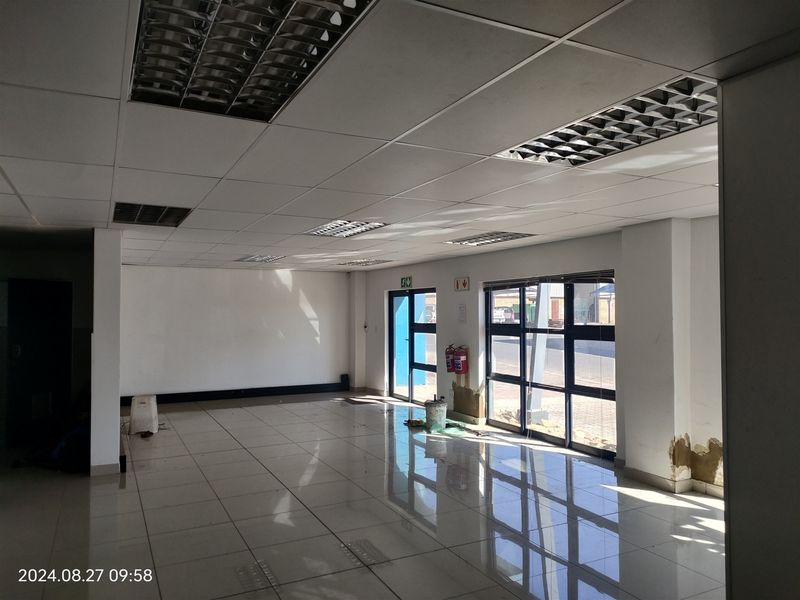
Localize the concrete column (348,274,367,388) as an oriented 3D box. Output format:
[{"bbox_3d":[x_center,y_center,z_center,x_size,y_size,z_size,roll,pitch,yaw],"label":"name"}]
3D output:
[{"bbox_3d":[-0.858,0.649,12.967,0.250,2.450,0.300,1,-1,-26],"label":"concrete column"}]

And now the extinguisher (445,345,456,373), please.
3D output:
[{"bbox_3d":[0.767,0.883,9.419,0.180,0.420,0.170,0,-1,0],"label":"extinguisher"}]

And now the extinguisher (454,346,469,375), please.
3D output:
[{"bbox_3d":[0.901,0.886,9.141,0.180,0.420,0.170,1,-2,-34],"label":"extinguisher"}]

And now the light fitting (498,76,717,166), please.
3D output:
[{"bbox_3d":[1.021,-0.816,2.942,0.600,0.080,1.250,1,-1,-26],"label":"light fitting"}]

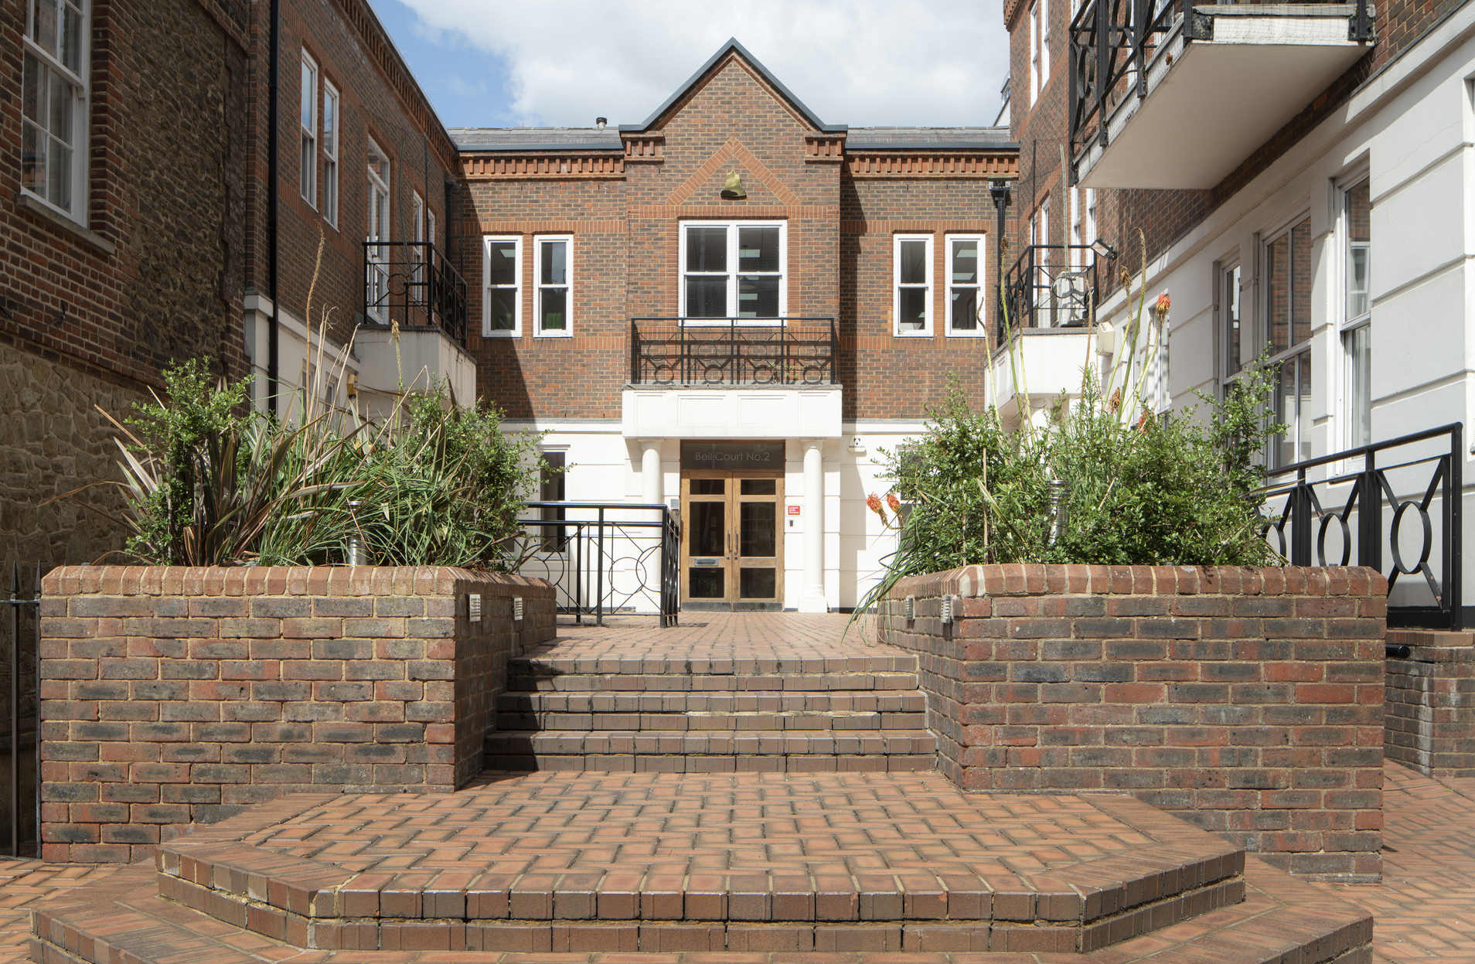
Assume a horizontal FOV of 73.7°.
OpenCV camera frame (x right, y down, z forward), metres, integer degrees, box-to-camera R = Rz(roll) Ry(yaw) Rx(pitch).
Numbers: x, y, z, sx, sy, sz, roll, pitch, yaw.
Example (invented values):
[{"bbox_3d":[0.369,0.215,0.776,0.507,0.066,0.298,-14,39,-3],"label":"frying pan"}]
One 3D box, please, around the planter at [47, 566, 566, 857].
[{"bbox_3d":[-1.780,0.940,4.500,1.530,1.090,1.820,0,-4,0],"label":"planter"}]

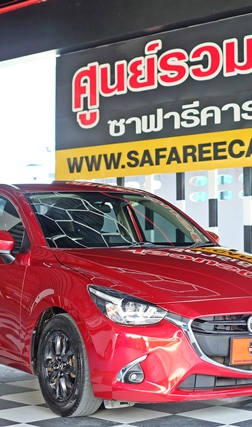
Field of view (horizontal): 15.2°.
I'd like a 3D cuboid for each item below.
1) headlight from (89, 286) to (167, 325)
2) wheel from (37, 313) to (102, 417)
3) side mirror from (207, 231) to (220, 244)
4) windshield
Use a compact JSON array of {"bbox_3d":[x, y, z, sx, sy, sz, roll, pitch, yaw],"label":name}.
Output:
[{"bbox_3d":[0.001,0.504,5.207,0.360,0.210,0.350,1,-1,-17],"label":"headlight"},{"bbox_3d":[-0.324,0.885,5.557,0.195,0.625,0.625,1,-2,-32],"label":"wheel"},{"bbox_3d":[0.652,0.244,7.079,0.220,0.200,0.160,1,-2,-32],"label":"side mirror"},{"bbox_3d":[-0.047,0.056,6.533,1.360,0.180,0.940,1,27,-32],"label":"windshield"}]

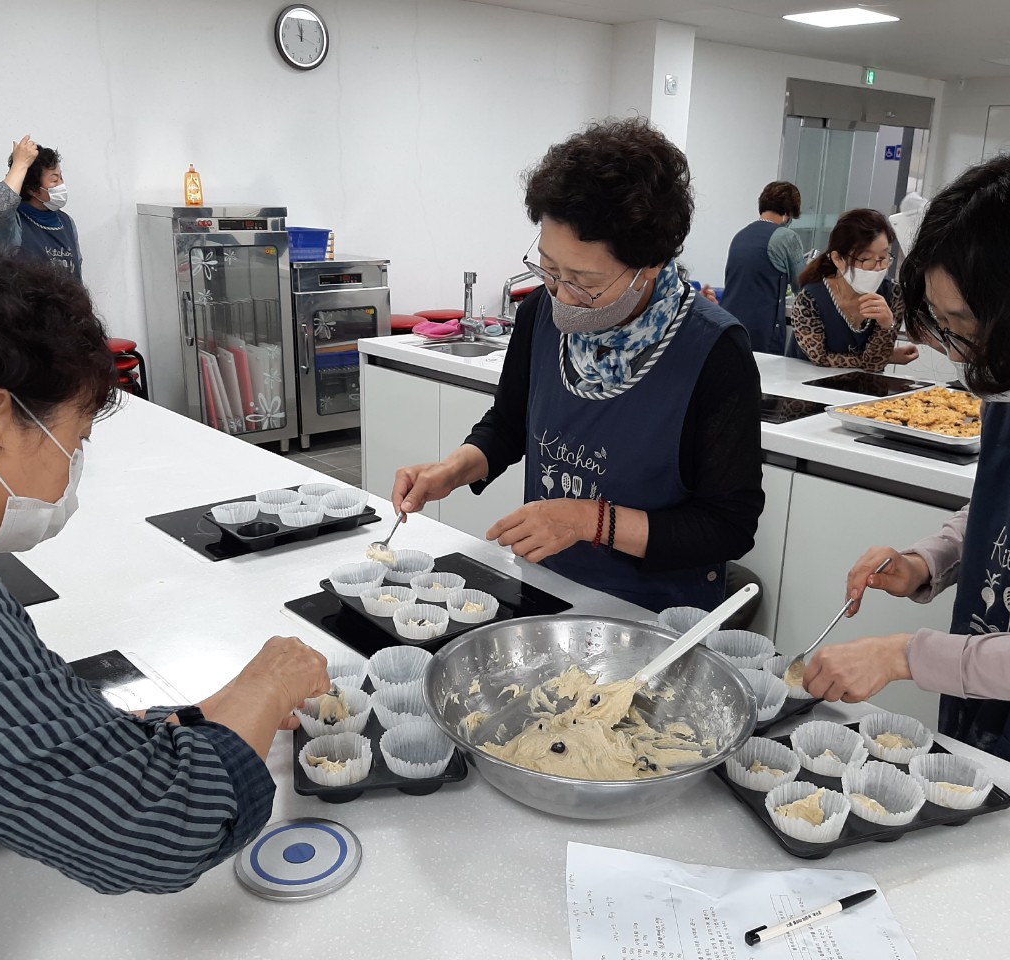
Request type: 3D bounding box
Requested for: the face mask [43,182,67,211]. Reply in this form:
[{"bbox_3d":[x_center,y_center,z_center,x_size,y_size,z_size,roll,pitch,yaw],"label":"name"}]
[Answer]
[{"bbox_3d":[-1.882,-1.181,4.020,0.095,0.110,0.135,4,17,9],"label":"face mask"}]

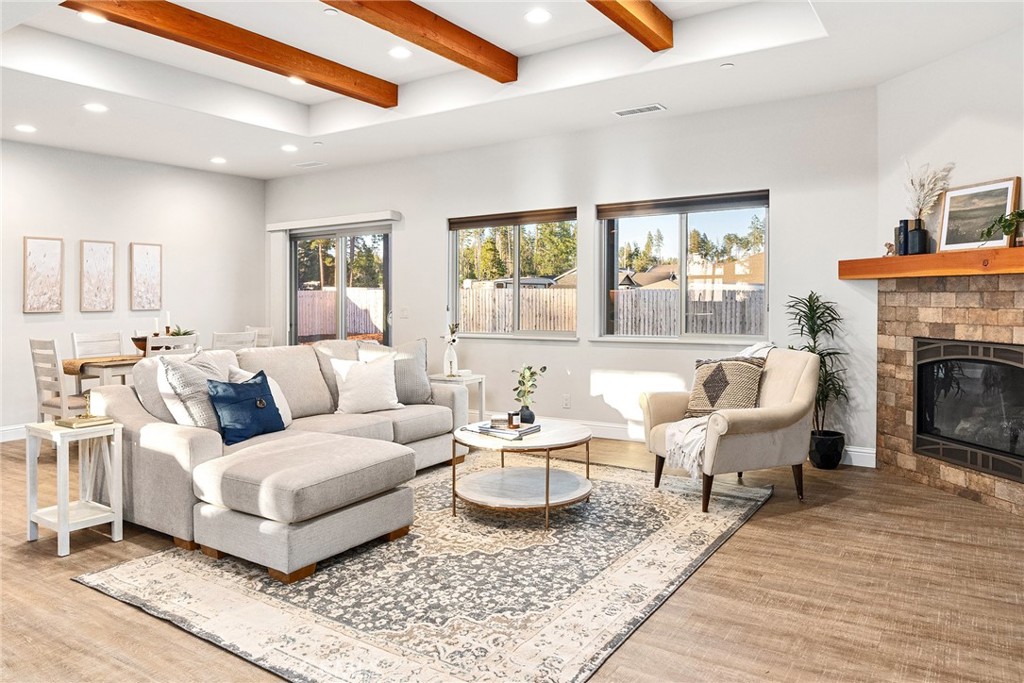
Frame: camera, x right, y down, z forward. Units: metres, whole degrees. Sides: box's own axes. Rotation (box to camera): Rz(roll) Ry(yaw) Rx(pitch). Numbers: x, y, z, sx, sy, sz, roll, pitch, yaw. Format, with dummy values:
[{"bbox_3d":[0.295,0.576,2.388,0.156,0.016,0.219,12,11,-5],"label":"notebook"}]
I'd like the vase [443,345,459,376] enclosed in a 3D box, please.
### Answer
[{"bbox_3d":[-0.535,0.162,5.954,0.115,0.275,0.115,2,3,32],"label":"vase"}]

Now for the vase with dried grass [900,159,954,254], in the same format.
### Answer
[{"bbox_3d":[2.658,-0.854,4.367,0.260,0.608,0.320,-1,2,-13],"label":"vase with dried grass"}]

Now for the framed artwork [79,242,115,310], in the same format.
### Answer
[{"bbox_3d":[-4.131,-0.649,6.812,0.038,0.703,0.306,2,5,33],"label":"framed artwork"}]

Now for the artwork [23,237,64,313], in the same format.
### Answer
[{"bbox_3d":[-4.395,-0.618,6.410,0.038,0.703,0.315,2,5,33],"label":"artwork"}]

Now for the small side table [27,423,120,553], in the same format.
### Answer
[{"bbox_3d":[-2.327,0.750,3.635,0.420,0.616,0.305,1,3,33],"label":"small side table"}]

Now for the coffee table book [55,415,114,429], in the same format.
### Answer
[{"bbox_3d":[-2.278,0.432,3.632,0.215,0.022,0.190,1,3,33],"label":"coffee table book"}]

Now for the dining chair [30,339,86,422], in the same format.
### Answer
[{"bbox_3d":[-3.413,0.451,5.430,0.470,0.975,0.560,1,3,33],"label":"dining chair"}]

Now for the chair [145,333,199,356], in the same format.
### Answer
[{"bbox_3d":[-3.040,0.431,5.895,0.520,0.979,0.455,2,5,33],"label":"chair"}]

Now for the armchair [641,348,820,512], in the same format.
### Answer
[{"bbox_3d":[1.422,0.517,4.394,0.867,0.912,0.932,-2,4,-19],"label":"armchair"}]

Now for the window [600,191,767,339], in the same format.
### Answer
[{"bbox_3d":[1.411,-0.600,5.795,1.480,1.207,0.120,2,3,32],"label":"window"}]

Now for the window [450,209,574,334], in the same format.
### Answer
[{"bbox_3d":[0.003,-0.642,6.674,1.470,1.207,0.120,2,3,32],"label":"window"}]

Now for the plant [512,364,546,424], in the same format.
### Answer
[{"bbox_3d":[0.112,0.329,4.386,0.190,0.380,0.180,2,3,32],"label":"plant"}]

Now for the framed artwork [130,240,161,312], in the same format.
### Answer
[{"bbox_3d":[-3.862,-0.679,7.221,0.038,0.703,0.313,2,5,33],"label":"framed artwork"}]

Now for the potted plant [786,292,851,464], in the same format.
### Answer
[{"bbox_3d":[2.275,0.275,5.060,0.430,1.310,0.420,2,3,32],"label":"potted plant"}]

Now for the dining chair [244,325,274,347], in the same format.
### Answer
[{"bbox_3d":[-2.690,0.356,6.684,0.470,0.975,0.560,1,3,33],"label":"dining chair"}]

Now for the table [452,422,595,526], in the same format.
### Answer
[{"bbox_3d":[0.068,0.771,4.089,0.835,0.475,0.835,-1,2,0],"label":"table"}]

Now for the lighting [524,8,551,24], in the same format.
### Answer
[{"bbox_3d":[0.162,-1.994,4.202,0.165,0.020,0.165,-1,4,0],"label":"lighting"}]

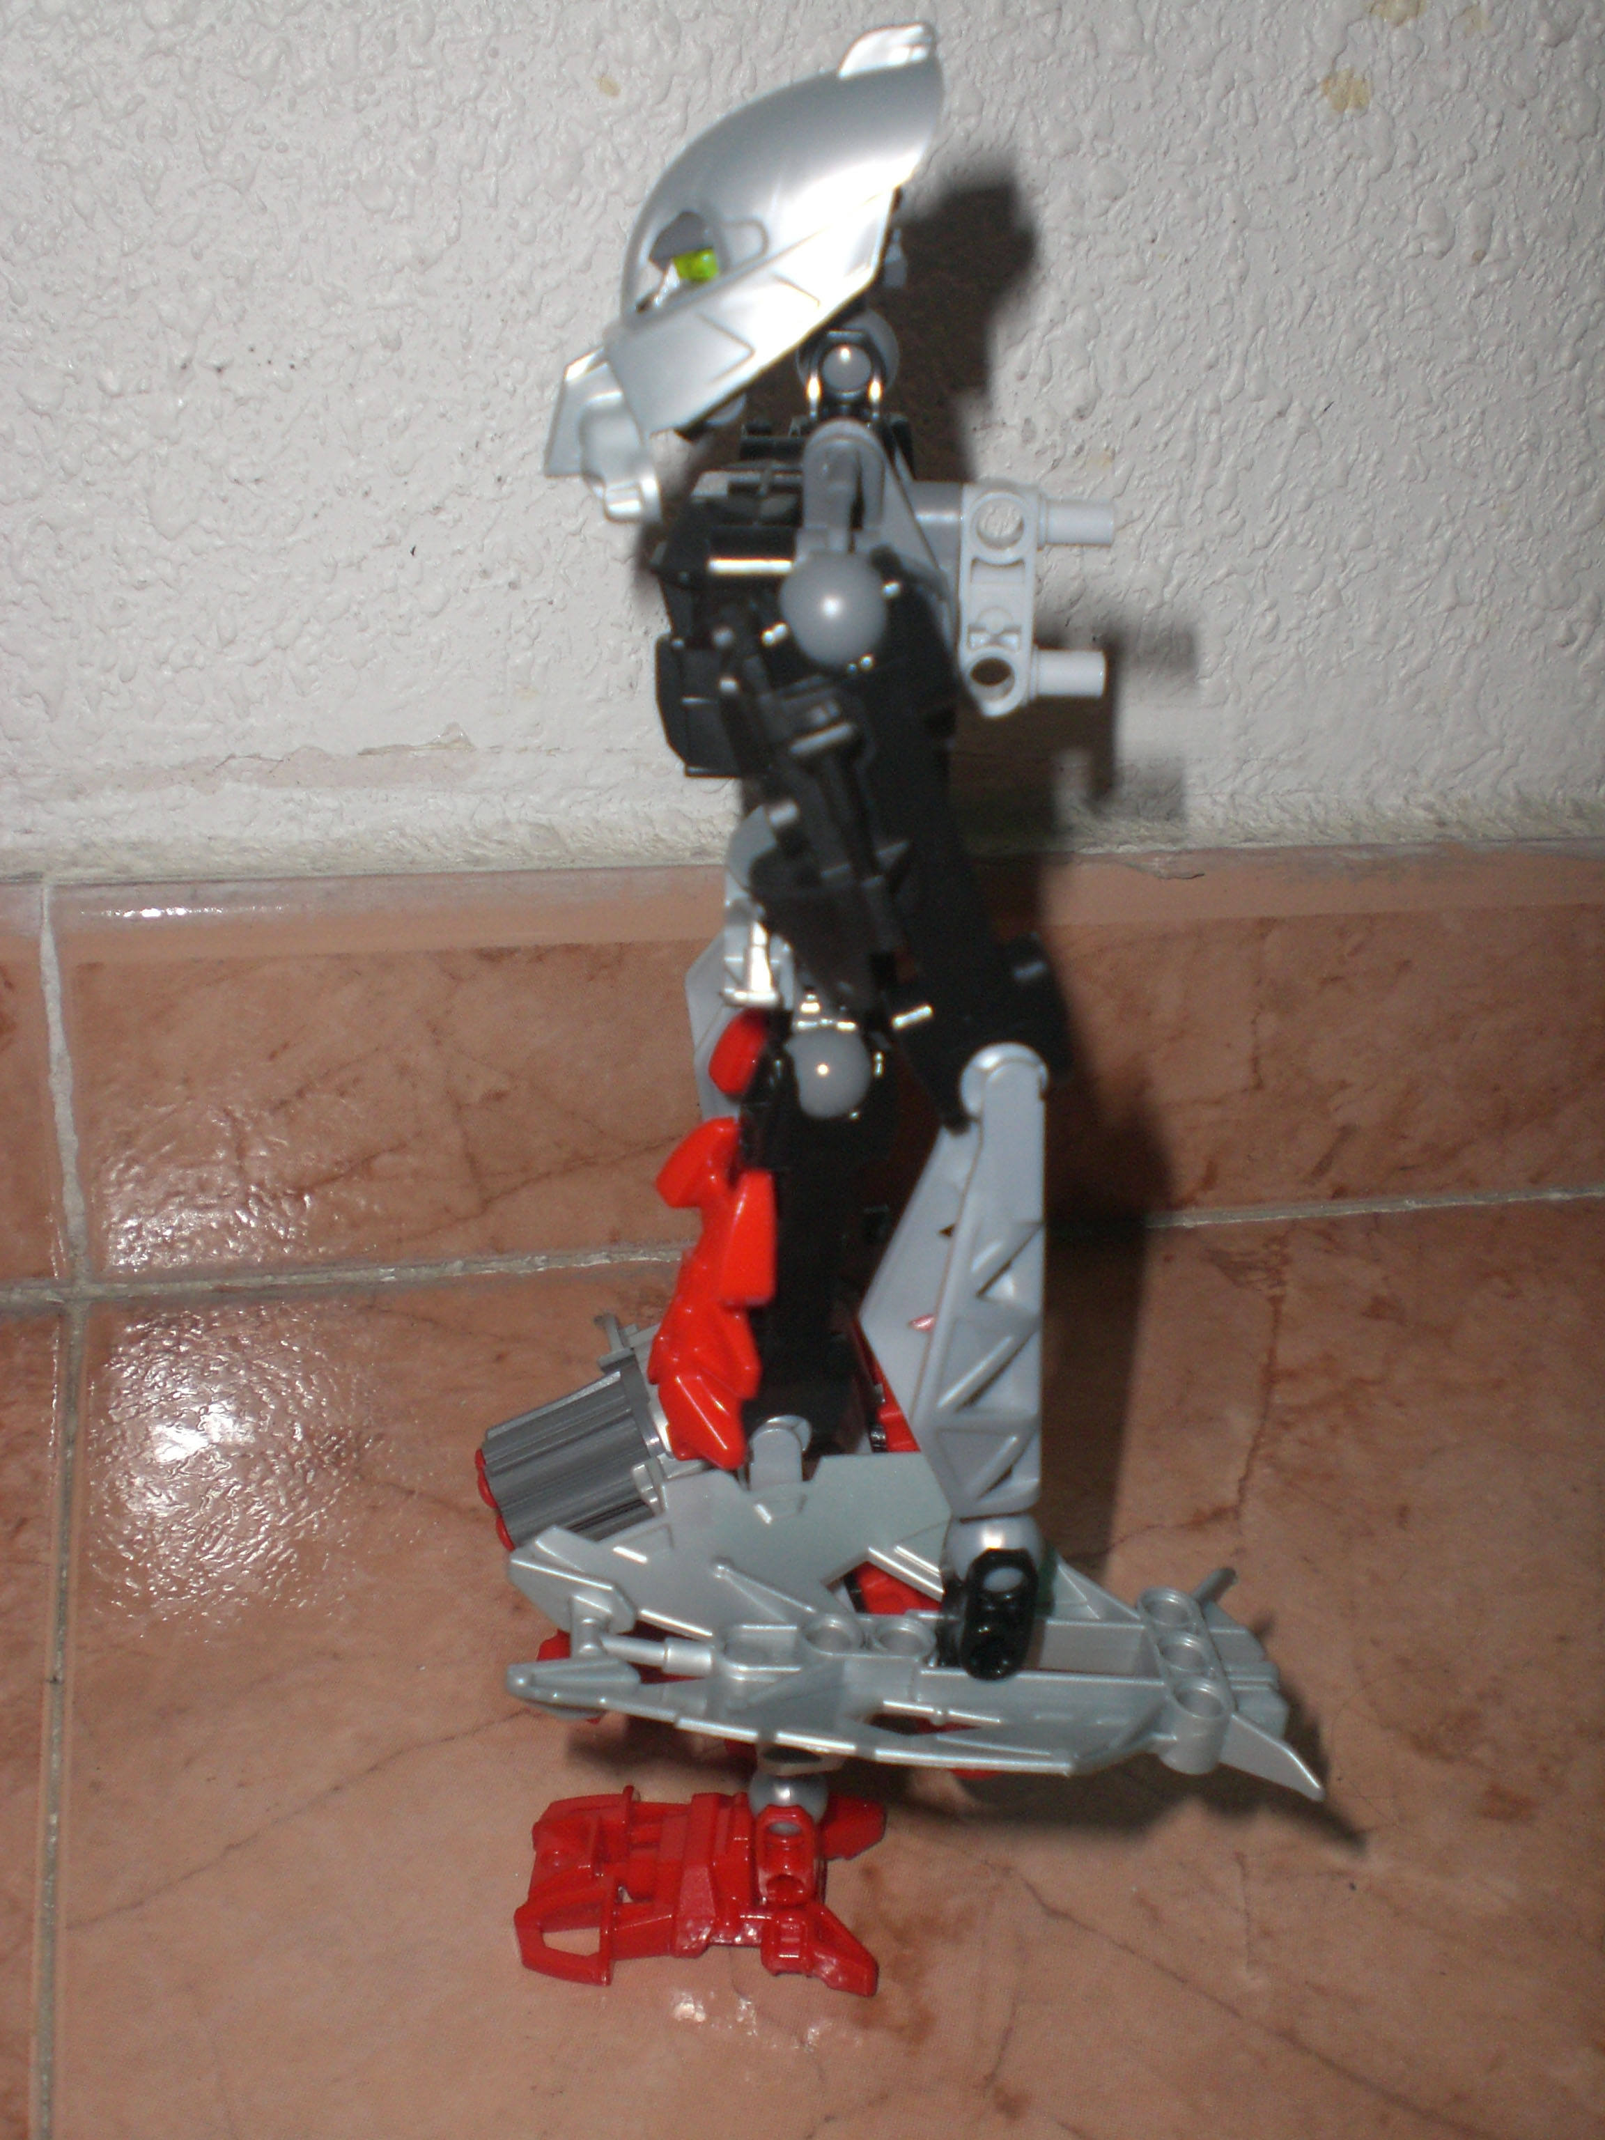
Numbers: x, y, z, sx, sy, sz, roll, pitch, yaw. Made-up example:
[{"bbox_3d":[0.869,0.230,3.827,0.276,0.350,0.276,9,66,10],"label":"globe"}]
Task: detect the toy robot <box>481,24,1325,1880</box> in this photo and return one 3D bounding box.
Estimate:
[{"bbox_3d":[0.012,0.008,0.268,0.102,0.224,0.116,3,26,0],"label":"toy robot"}]

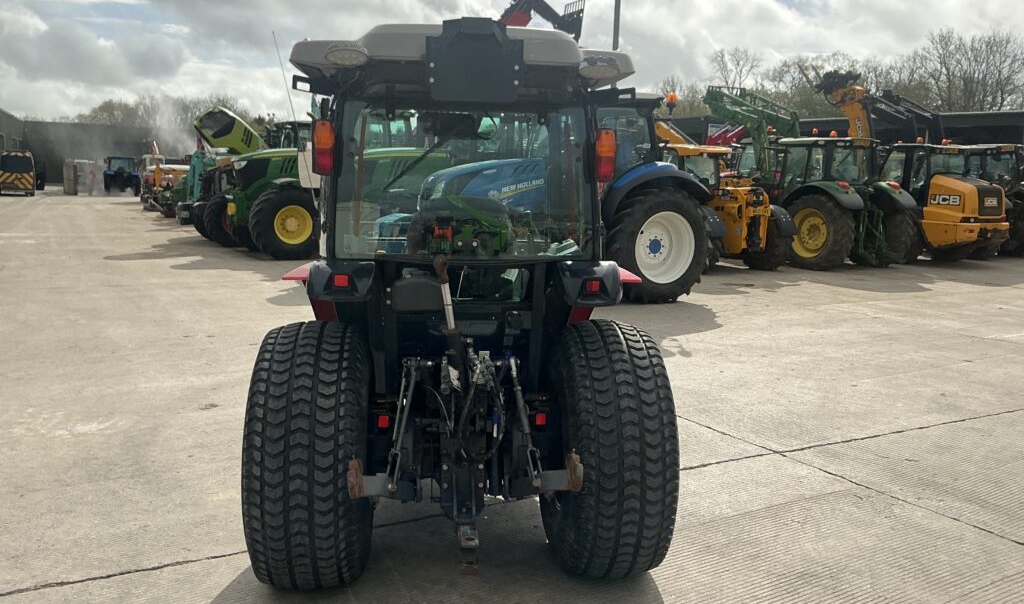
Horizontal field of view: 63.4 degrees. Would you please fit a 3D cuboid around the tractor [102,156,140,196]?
[{"bbox_3d":[-28.090,-8.987,59.393,2.350,2.800,4.500,-3,9,-29],"label":"tractor"}]

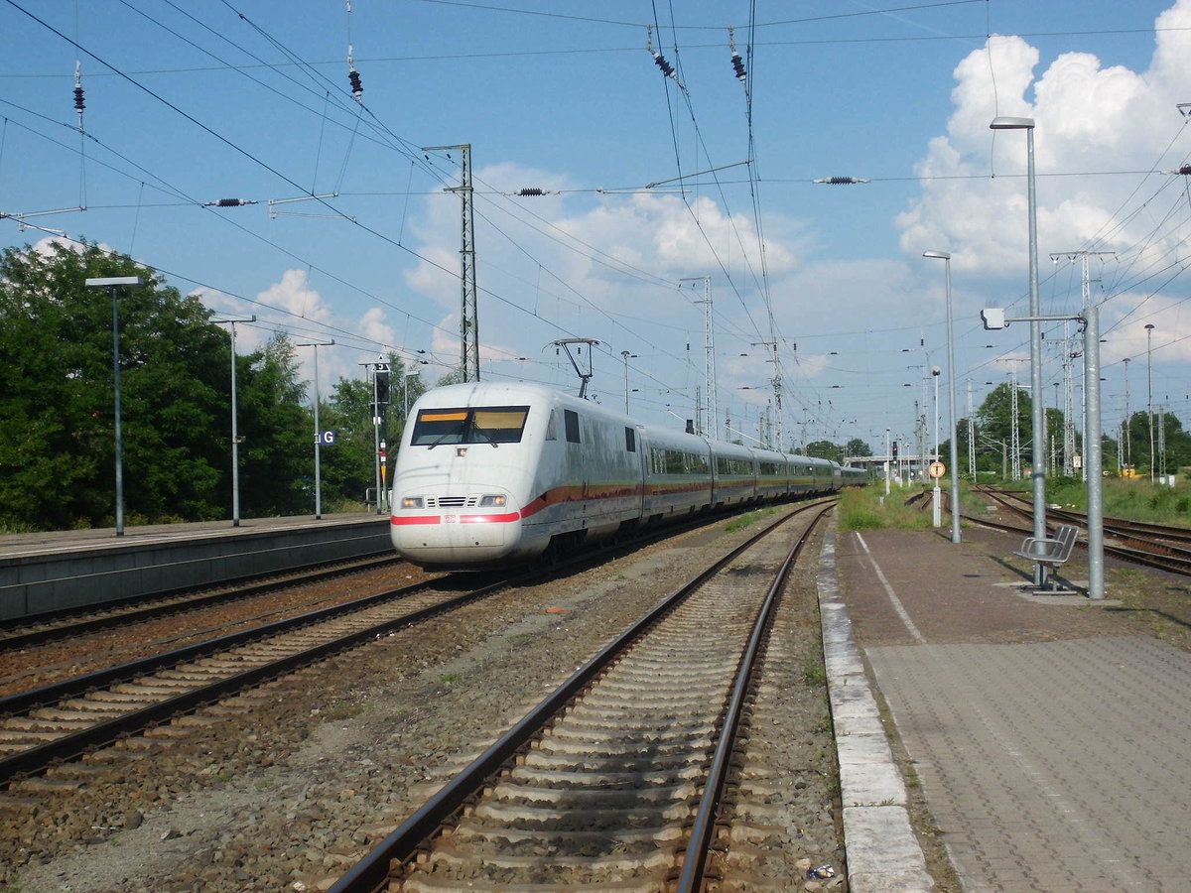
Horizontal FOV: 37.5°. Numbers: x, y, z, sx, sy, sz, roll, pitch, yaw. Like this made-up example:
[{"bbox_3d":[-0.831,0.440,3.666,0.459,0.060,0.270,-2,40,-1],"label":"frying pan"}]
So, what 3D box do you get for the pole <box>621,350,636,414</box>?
[{"bbox_3d":[2.556,-1.384,138.061,0.660,12.200,0.660,-1,-1,0],"label":"pole"}]

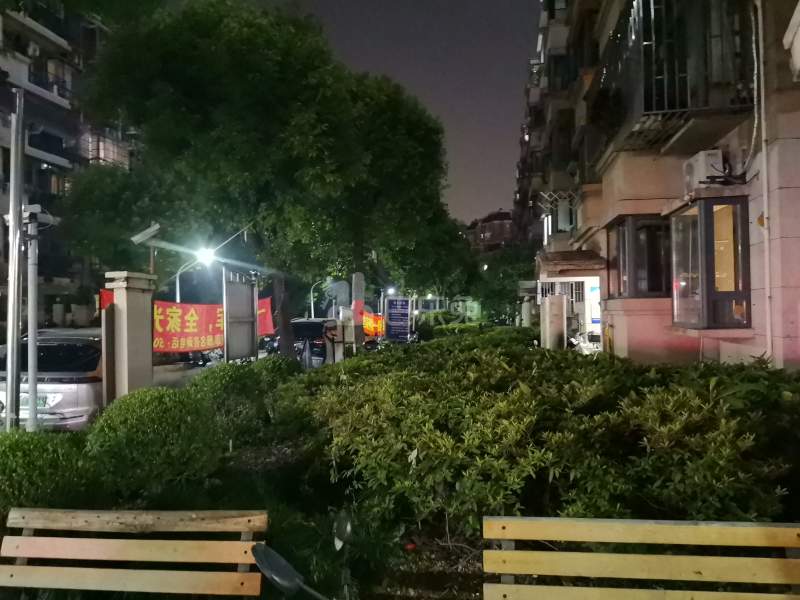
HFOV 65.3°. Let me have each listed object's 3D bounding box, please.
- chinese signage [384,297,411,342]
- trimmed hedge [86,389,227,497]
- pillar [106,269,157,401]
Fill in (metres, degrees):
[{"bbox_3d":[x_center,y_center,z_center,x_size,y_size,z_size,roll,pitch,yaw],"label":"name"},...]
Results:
[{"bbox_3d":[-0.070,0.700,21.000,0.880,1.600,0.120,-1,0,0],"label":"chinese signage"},{"bbox_3d":[-2.280,1.260,5.850,1.260,0.950,1.200,-1,0,0],"label":"trimmed hedge"},{"bbox_3d":[-3.330,0.800,7.750,0.320,2.300,0.620,-1,0,9],"label":"pillar"}]

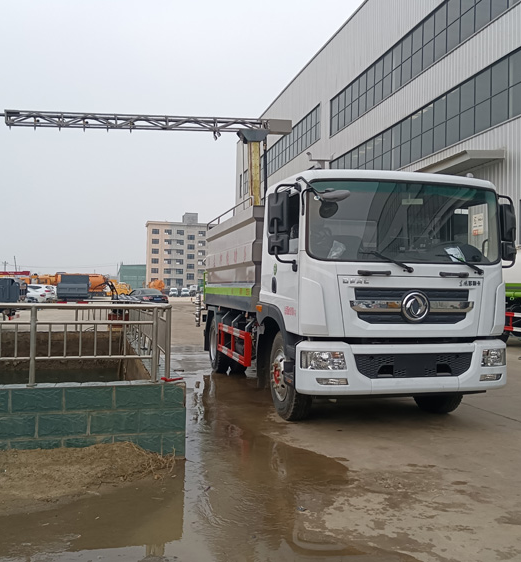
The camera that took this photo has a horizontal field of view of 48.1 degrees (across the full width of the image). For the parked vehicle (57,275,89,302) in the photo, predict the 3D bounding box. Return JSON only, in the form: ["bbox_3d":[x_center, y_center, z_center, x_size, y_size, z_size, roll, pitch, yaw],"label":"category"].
[{"bbox_3d":[-13.580,0.796,42.753,2.100,2.350,5.700,1,-1,-16],"label":"parked vehicle"}]

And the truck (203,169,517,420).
[{"bbox_3d":[0.745,0.197,9.667,2.520,3.000,7.520,1,-1,-14],"label":"truck"}]

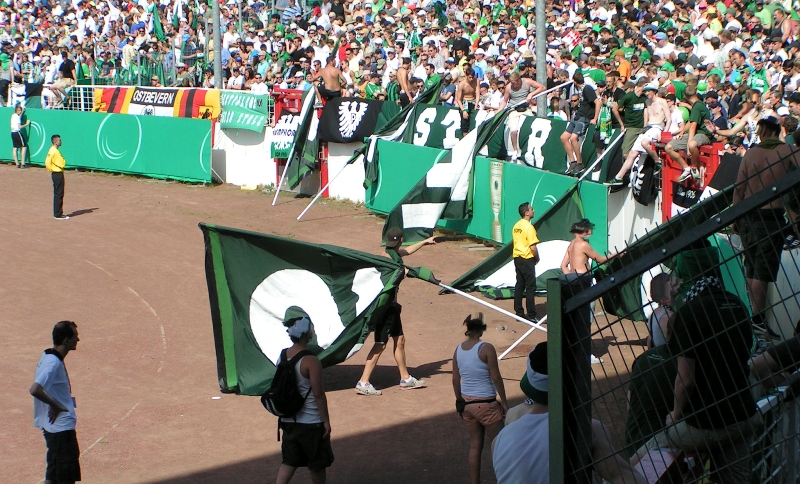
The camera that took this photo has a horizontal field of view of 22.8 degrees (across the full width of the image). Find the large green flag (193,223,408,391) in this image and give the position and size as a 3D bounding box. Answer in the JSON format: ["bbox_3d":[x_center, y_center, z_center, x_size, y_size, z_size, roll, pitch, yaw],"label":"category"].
[{"bbox_3d":[-1.083,0.746,22.300,2.350,1.900,0.700,0,6,3],"label":"large green flag"}]

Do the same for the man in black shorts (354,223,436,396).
[{"bbox_3d":[-0.062,0.770,22.500,0.750,1.820,0.580,-4,7,-30],"label":"man in black shorts"}]

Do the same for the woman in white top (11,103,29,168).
[{"bbox_3d":[-11.219,-3.111,58.600,0.450,1.760,0.500,-6,8,-40],"label":"woman in white top"}]

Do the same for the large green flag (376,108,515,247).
[{"bbox_3d":[0.881,-1.288,38.500,2.500,2.600,0.800,1,7,17],"label":"large green flag"}]

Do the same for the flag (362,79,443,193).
[{"bbox_3d":[0.057,-2.389,45.000,1.850,2.450,0.900,1,7,17],"label":"flag"}]

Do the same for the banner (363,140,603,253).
[{"bbox_3d":[1.410,-0.879,39.600,0.200,1.600,11.400,-3,7,-22],"label":"banner"}]

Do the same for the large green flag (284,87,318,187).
[{"bbox_3d":[-2.319,-2.461,46.800,0.850,2.400,0.500,2,7,22],"label":"large green flag"}]

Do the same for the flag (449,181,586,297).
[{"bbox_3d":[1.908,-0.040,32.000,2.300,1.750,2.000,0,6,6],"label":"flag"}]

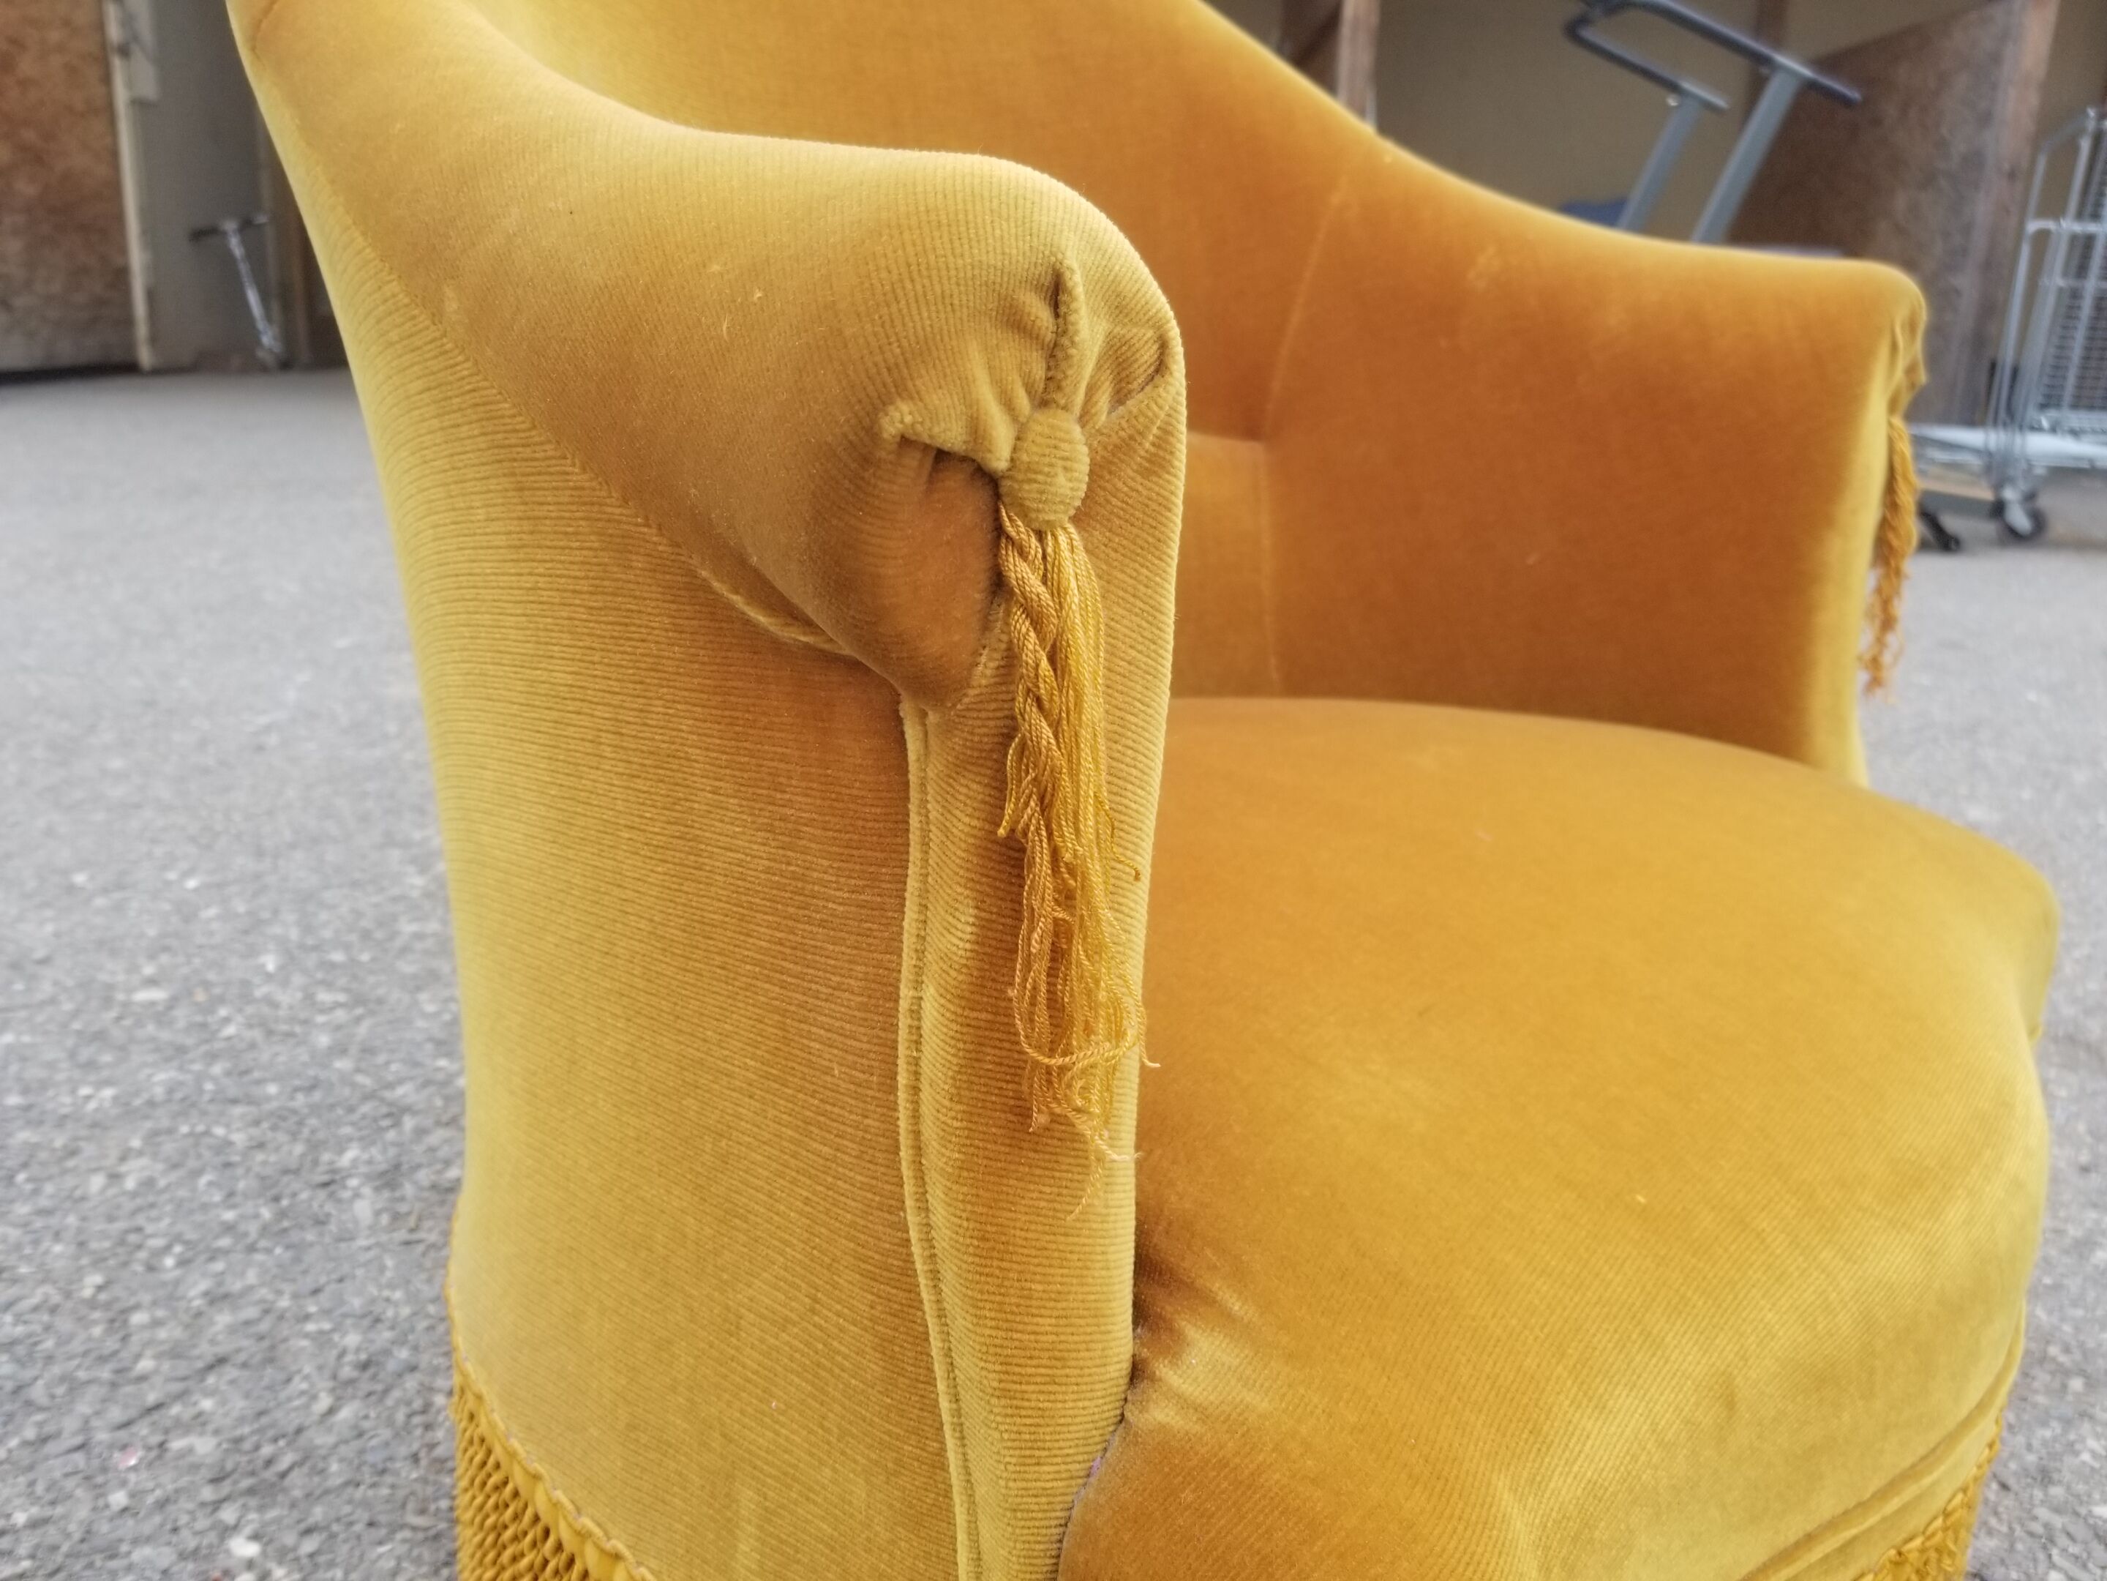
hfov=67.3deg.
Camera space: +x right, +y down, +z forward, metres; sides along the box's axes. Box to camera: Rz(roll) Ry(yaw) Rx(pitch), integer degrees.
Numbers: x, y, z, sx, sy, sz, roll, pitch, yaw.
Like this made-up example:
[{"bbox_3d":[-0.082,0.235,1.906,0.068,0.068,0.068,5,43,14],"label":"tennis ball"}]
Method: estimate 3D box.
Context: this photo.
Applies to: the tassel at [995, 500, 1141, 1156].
[{"bbox_3d":[0.004,0.007,0.328,0.019,0.135,0.027,11,20,41],"label":"tassel"}]

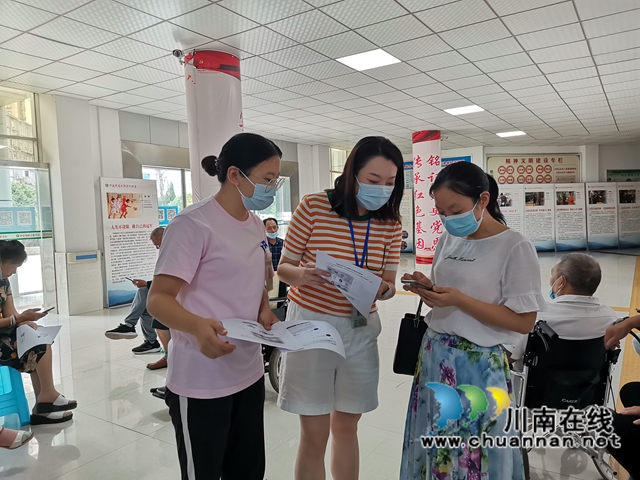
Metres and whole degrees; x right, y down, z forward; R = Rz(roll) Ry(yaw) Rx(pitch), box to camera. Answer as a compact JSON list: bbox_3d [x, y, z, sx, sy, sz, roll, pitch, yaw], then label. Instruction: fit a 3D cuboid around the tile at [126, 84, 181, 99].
[{"bbox_3d":[-2.270,-2.042,6.627,0.600,0.020,0.600,0,4,34],"label":"tile"}]

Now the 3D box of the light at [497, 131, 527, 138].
[{"bbox_3d":[4.553,-2.504,11.398,0.600,0.040,0.600,0,4,34],"label":"light"}]

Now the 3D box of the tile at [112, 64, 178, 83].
[{"bbox_3d":[-2.103,-1.999,5.796,0.600,0.020,0.600,0,4,34],"label":"tile"}]

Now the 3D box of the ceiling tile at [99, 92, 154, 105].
[{"bbox_3d":[-2.783,-2.048,7.000,0.600,0.020,0.600,0,4,34],"label":"ceiling tile"}]

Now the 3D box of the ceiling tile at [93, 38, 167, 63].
[{"bbox_3d":[-1.936,-1.955,4.965,0.600,0.020,0.600,0,4,34],"label":"ceiling tile"}]

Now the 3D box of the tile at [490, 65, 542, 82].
[{"bbox_3d":[2.559,-2.173,6.281,0.600,0.020,0.600,0,4,34],"label":"tile"}]

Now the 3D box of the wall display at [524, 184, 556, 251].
[{"bbox_3d":[6.369,-0.626,13.911,0.890,1.960,0.050,-2,3,-7],"label":"wall display"}]

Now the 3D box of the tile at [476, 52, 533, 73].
[{"bbox_3d":[2.222,-2.129,5.789,0.600,0.020,0.600,0,4,34],"label":"tile"}]

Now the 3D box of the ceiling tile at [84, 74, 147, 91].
[{"bbox_3d":[-2.606,-2.007,6.130,0.600,0.020,0.600,1,4,34],"label":"ceiling tile"}]

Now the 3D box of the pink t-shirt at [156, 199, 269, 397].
[{"bbox_3d":[-0.307,0.135,1.482,0.300,0.620,0.460,0,4,29],"label":"pink t-shirt"}]

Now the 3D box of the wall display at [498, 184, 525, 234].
[{"bbox_3d":[5.364,-0.572,13.699,0.950,1.980,0.050,-2,3,-8],"label":"wall display"}]

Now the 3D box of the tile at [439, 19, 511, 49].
[{"bbox_3d":[1.558,-2.054,4.795,0.600,0.030,0.600,0,4,34],"label":"tile"}]

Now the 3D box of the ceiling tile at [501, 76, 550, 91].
[{"bbox_3d":[2.887,-2.206,6.784,0.600,0.020,0.600,0,4,34],"label":"ceiling tile"}]

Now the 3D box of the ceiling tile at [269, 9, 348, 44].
[{"bbox_3d":[-0.105,-1.983,4.464,0.600,0.030,0.600,0,4,34],"label":"ceiling tile"}]

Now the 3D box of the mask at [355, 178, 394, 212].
[{"bbox_3d":[0.188,-0.149,1.630,0.140,0.108,0.080,3,23,-20],"label":"mask"}]

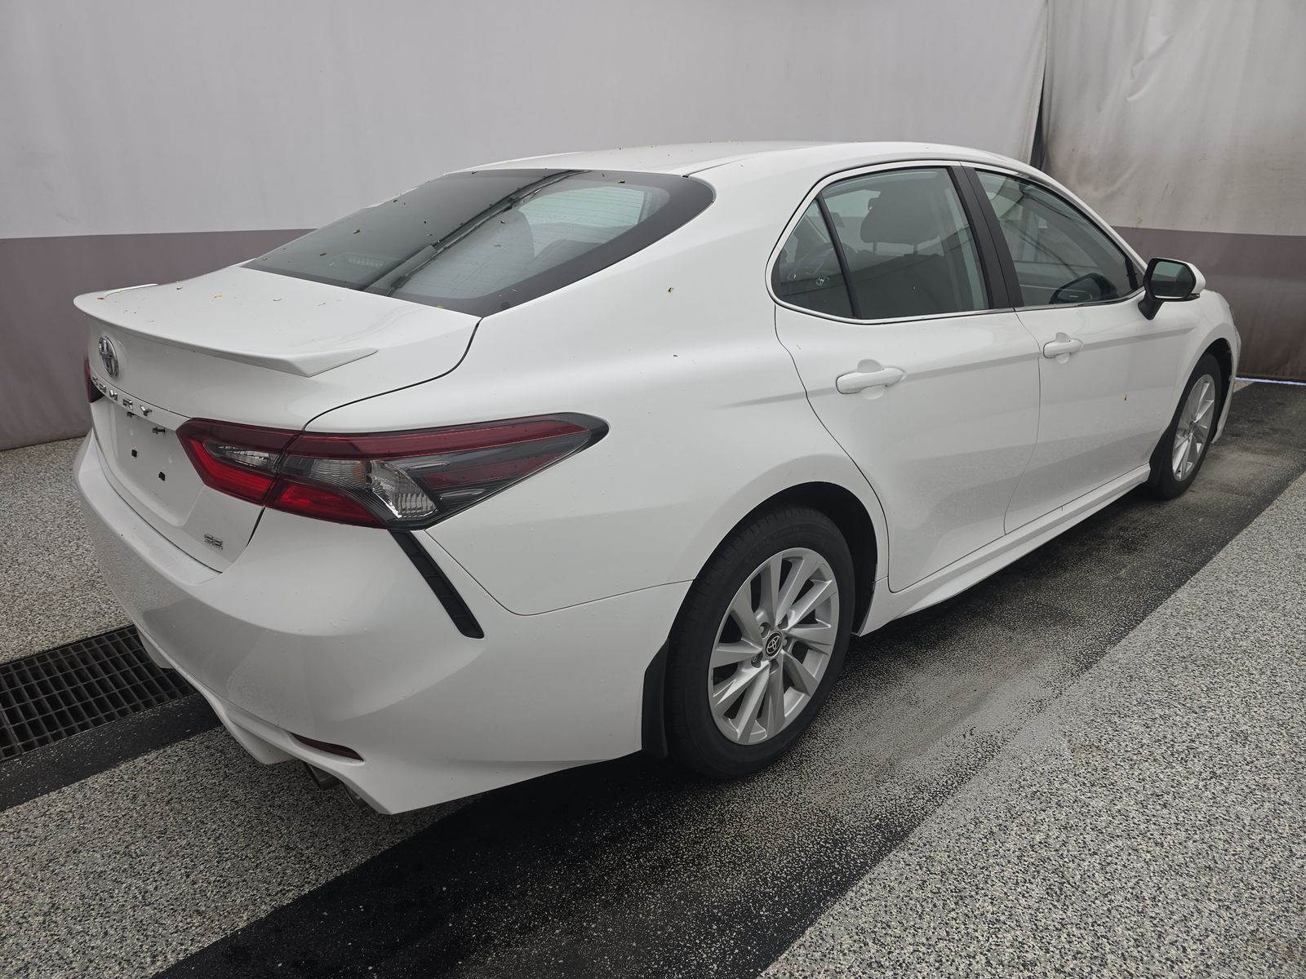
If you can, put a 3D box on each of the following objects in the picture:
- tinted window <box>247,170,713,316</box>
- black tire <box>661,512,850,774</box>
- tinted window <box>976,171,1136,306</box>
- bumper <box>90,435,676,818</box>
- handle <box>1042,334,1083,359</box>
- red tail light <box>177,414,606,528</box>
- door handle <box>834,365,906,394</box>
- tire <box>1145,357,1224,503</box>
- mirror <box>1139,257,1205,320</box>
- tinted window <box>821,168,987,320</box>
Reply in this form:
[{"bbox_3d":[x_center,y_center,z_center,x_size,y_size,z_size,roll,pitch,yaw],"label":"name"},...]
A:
[{"bbox_3d":[-0.489,-0.659,2.158,0.760,0.095,1.250,-37,37,-29],"label":"tinted window"},{"bbox_3d":[0.224,0.337,2.056,0.660,0.660,0.220,-17,26,-40],"label":"black tire"},{"bbox_3d":[1.331,-0.809,2.799,0.930,0.440,0.070,-17,4,-40],"label":"tinted window"},{"bbox_3d":[-0.825,0.123,2.112,0.810,0.610,1.820,-17,26,-40],"label":"bumper"},{"bbox_3d":[1.219,-0.416,2.579,0.255,0.055,0.050,-17,26,-40],"label":"handle"},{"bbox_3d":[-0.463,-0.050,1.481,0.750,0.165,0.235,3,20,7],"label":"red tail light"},{"bbox_3d":[0.484,-0.243,1.929,0.255,0.057,0.050,-17,26,-40],"label":"door handle"},{"bbox_3d":[2.305,-0.290,3.860,0.660,0.660,0.220,-17,26,-40],"label":"tire"},{"bbox_3d":[1.770,-0.679,2.963,0.170,0.200,0.210,-17,26,-40],"label":"mirror"},{"bbox_3d":[0.659,-0.632,2.215,0.635,0.400,0.050,-17,4,-40],"label":"tinted window"}]

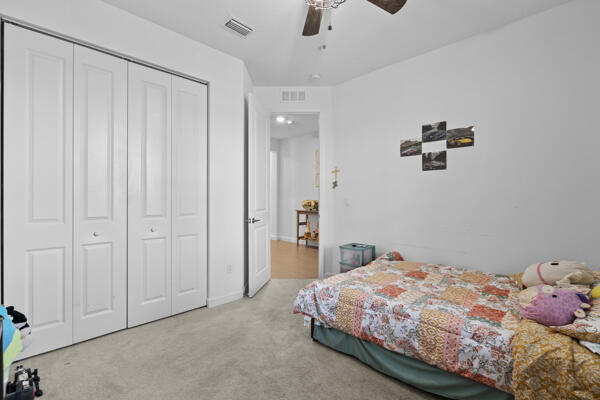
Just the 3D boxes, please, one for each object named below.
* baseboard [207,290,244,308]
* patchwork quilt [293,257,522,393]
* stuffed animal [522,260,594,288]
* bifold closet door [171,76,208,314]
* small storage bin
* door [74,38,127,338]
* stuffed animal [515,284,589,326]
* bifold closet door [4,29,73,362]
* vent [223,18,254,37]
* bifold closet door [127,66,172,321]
[{"bbox_3d":[-0.832,1.128,3.039,0.445,0.094,0.015,0,0,-44],"label":"baseboard"},{"bbox_3d":[0.993,0.825,2.316,1.440,0.370,1.480,0,0,-44],"label":"patchwork quilt"},{"bbox_3d":[1.777,0.514,1.840,0.360,0.170,0.240,-7,-5,39],"label":"stuffed animal"},{"bbox_3d":[-1.171,-0.049,2.836,0.387,2.432,0.035,0,0,-44],"label":"bifold closet door"},{"bbox_3d":[0.743,0.880,3.422,0.340,0.590,0.330,0,0,-44],"label":"small storage bin"},{"bbox_3d":[-1.713,-0.049,2.306,0.379,2.432,0.035,0,0,-44],"label":"door"},{"bbox_3d":[1.267,0.531,1.335,0.270,0.190,0.240,-10,-6,38],"label":"stuffed animal"},{"bbox_3d":[-1.983,-0.049,2.041,0.378,2.432,0.035,0,0,-44],"label":"bifold closet door"},{"bbox_3d":[-0.592,-1.661,2.595,0.255,0.016,0.148,0,0,-44],"label":"vent"},{"bbox_3d":[-1.444,-0.049,2.569,0.374,2.432,0.035,0,0,-44],"label":"bifold closet door"}]

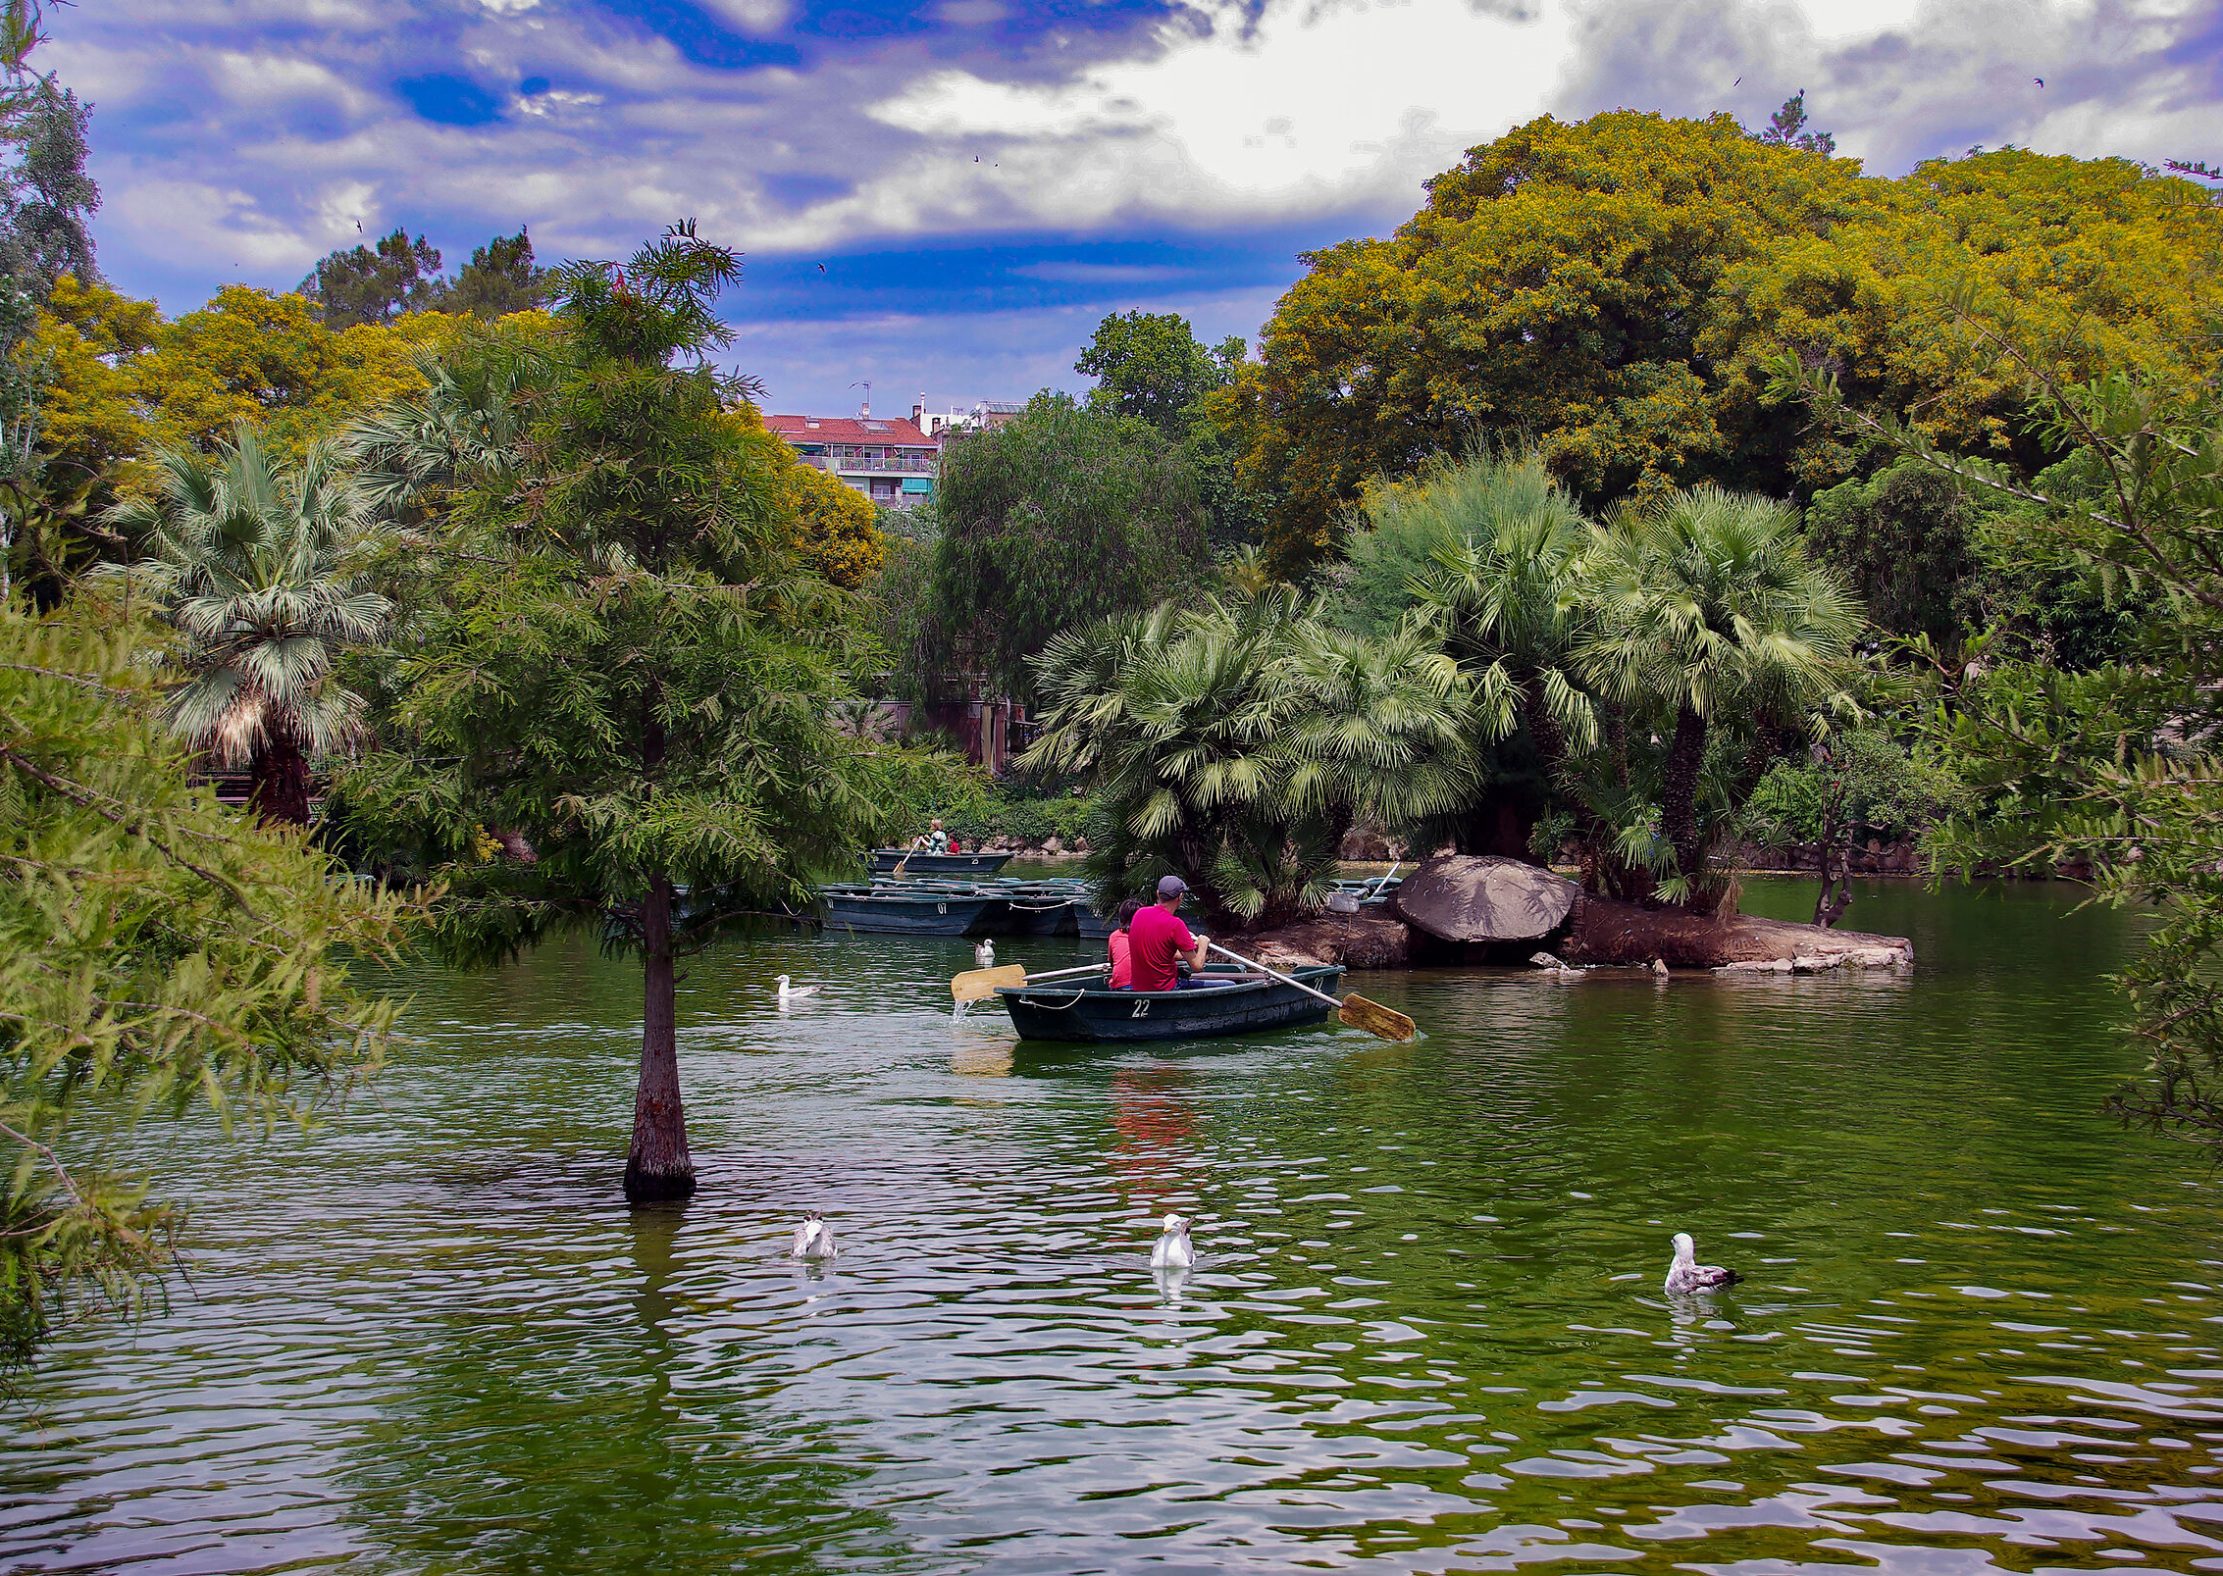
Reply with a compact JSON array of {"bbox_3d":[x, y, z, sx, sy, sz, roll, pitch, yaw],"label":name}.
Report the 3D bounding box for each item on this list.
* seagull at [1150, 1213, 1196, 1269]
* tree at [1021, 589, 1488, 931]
[{"bbox_3d":[0.250,1.850,12.250,0.180,0.220,0.400,0,0,7],"label":"seagull"},{"bbox_3d":[1.406,-0.330,30.500,4.500,3.450,3.600,0,0,0],"label":"tree"}]

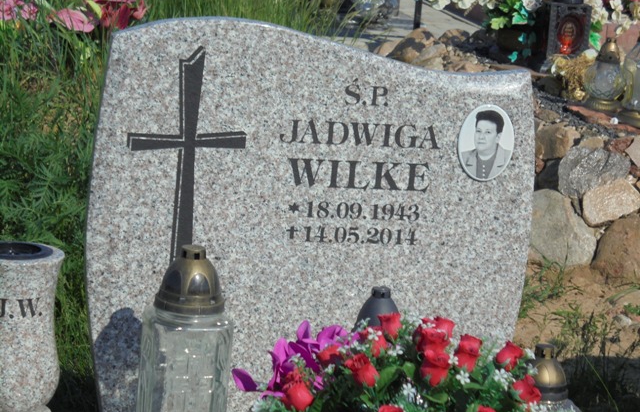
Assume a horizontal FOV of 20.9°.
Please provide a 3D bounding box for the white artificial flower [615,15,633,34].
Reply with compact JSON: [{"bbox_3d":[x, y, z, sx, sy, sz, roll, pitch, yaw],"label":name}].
[{"bbox_3d":[0.891,-0.533,5.100,0.055,0.057,0.040,9,13,19],"label":"white artificial flower"}]

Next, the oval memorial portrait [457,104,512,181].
[{"bbox_3d":[0.258,-0.098,2.690,0.090,0.120,0.010,2,9,-13],"label":"oval memorial portrait"}]

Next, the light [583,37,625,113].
[{"bbox_3d":[0.799,-0.368,4.850,0.117,0.203,0.117,4,12,-1],"label":"light"}]

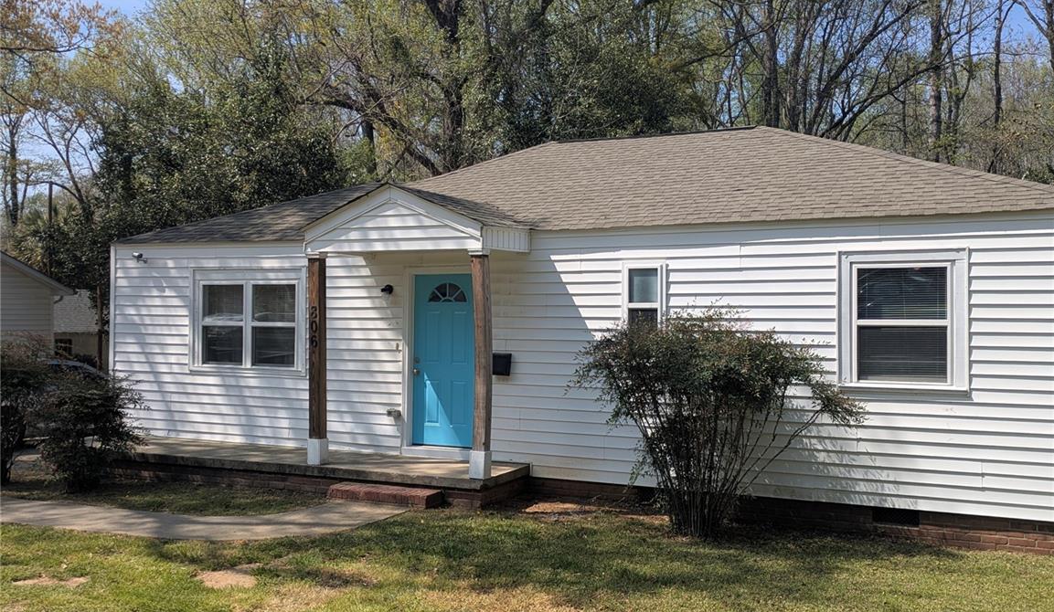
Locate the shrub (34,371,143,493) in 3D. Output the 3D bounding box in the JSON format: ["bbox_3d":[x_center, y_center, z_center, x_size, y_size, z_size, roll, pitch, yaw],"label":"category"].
[{"bbox_3d":[-4.995,1.436,11.550,1.200,1.360,1.150,1,-1,-24],"label":"shrub"}]

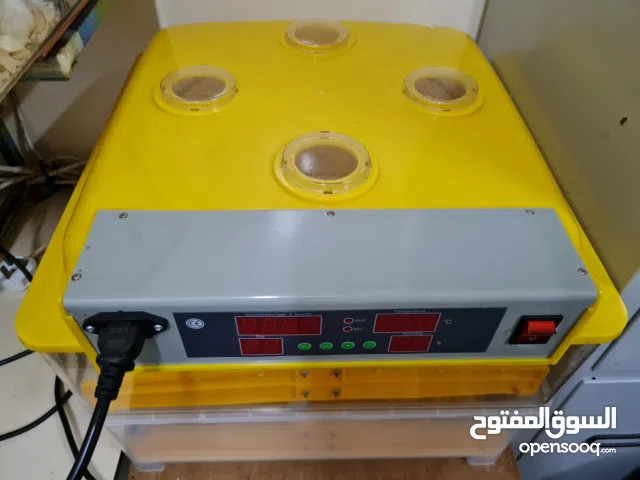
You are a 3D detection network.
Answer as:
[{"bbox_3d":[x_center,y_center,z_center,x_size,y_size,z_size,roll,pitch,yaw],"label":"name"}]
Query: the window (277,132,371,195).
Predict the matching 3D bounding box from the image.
[{"bbox_3d":[0.005,-0.057,0.343,0.064,0.010,0.064,0,45,-2],"label":"window"}]

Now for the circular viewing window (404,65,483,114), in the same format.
[{"bbox_3d":[0.105,-0.132,0.420,0.064,0.010,0.064,1,45,-1],"label":"circular viewing window"}]

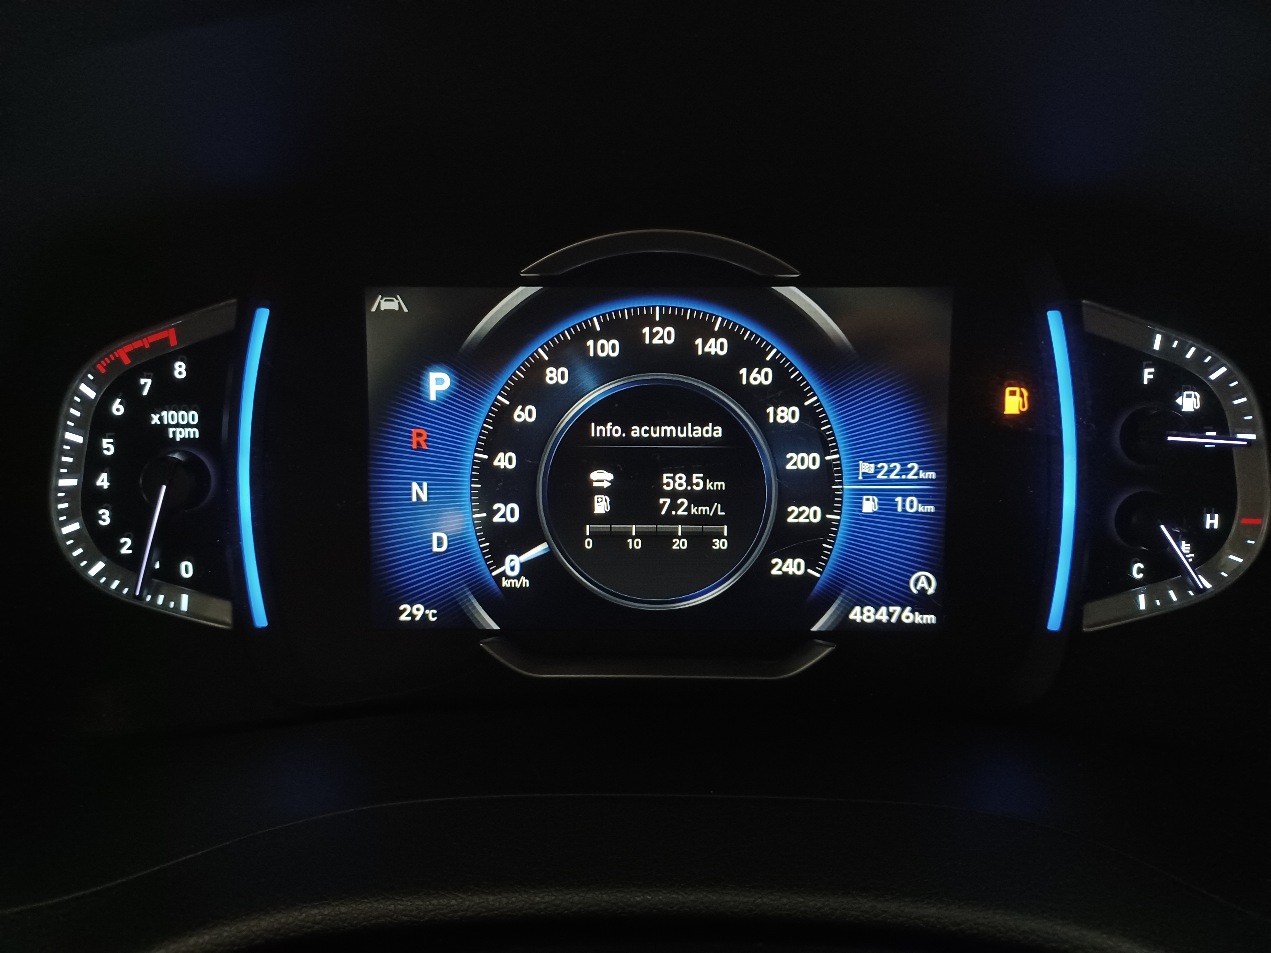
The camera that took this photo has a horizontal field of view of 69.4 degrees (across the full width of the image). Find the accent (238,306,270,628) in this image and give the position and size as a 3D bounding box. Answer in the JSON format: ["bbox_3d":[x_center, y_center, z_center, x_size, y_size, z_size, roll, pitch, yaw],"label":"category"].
[{"bbox_3d":[-0.099,-0.002,0.239,0.008,0.084,0.006,0,5,0],"label":"accent"}]

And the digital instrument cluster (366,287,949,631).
[{"bbox_3d":[0.006,-0.005,0.246,0.152,0.091,0.015,0,5,0],"label":"digital instrument cluster"}]

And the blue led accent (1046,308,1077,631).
[{"bbox_3d":[0.111,-0.002,0.239,0.008,0.084,0.006,0,5,0],"label":"blue led accent"}]

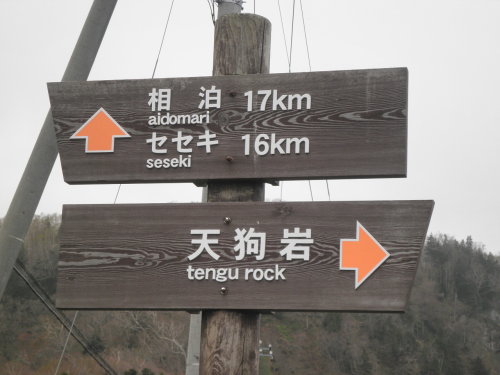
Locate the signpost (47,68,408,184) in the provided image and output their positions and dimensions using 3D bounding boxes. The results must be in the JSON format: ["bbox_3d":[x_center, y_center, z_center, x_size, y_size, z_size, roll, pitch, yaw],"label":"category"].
[{"bbox_3d":[-0.080,-0.157,3.360,1.000,0.287,0.038,-1,-14,14],"label":"signpost"}]

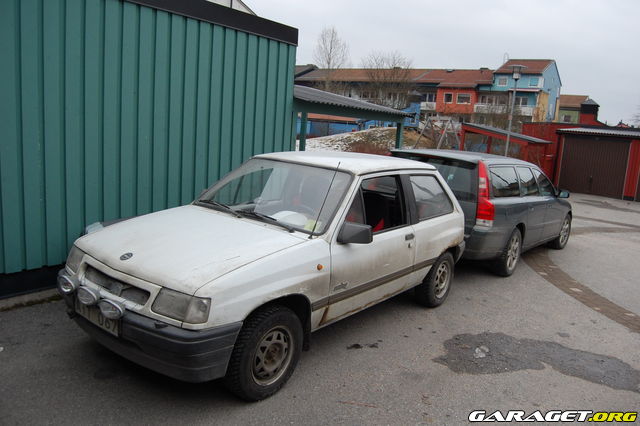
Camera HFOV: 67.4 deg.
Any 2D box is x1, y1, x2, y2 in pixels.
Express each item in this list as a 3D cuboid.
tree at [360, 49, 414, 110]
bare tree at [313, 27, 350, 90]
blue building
[{"bbox_3d":[6.930,-12.900,50.000,5.600,8.200,5.600,4,9,0],"label":"tree"},{"bbox_3d":[1.030,-15.700,55.000,4.200,11.500,4.200,4,9,0],"label":"bare tree"},{"bbox_3d":[24.200,-13.200,57.500,7.000,8.600,8.500,10,11,32],"label":"blue building"}]

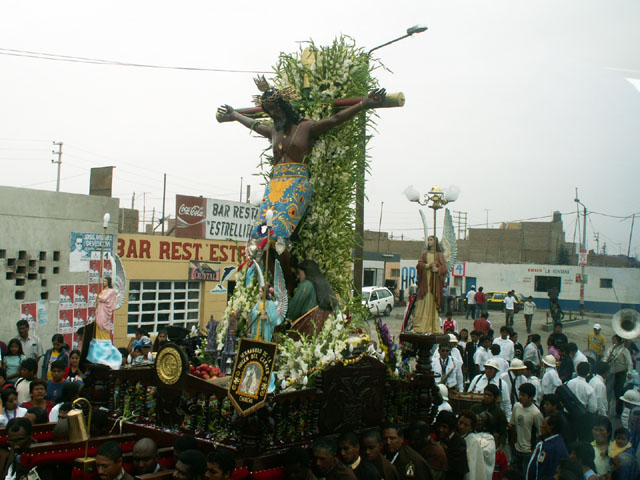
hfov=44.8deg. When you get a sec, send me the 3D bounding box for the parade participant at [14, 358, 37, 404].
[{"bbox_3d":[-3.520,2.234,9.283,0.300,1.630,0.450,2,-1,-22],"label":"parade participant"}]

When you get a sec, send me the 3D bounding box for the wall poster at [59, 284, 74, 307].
[{"bbox_3d":[-4.375,0.975,13.400,0.020,0.400,0.305,1,-1,34],"label":"wall poster"}]

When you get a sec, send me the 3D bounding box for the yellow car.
[{"bbox_3d":[11.000,3.750,48.200,4.150,1.400,1.650,1,-1,31],"label":"yellow car"}]

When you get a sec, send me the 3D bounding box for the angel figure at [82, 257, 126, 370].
[{"bbox_3d":[-1.938,0.658,6.950,0.360,1.000,0.360,3,-1,-28],"label":"angel figure"}]

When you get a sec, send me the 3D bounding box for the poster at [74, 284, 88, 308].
[{"bbox_3d":[-4.278,1.014,13.941,0.010,0.420,0.295,1,-2,37],"label":"poster"}]

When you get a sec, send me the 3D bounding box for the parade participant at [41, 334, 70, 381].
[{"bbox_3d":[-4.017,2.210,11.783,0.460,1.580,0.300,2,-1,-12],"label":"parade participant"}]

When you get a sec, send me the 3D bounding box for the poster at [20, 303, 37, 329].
[{"bbox_3d":[-4.914,1.277,13.100,0.010,0.420,0.300,1,-2,37],"label":"poster"}]

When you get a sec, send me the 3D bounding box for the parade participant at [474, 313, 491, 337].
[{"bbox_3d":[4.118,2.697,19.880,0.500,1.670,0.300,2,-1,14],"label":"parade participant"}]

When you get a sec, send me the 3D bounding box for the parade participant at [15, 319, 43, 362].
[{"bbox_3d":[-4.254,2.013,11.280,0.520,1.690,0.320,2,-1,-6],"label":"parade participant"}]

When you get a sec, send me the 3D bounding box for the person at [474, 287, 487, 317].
[{"bbox_3d":[8.478,3.347,40.980,0.550,1.680,0.340,2,-1,6],"label":"person"}]

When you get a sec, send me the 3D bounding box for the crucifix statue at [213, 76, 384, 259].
[{"bbox_3d":[-0.250,-0.529,7.013,1.720,1.840,0.500,1,-1,30],"label":"crucifix statue"}]

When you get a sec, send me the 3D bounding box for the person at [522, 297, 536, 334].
[{"bbox_3d":[9.401,3.370,34.780,0.500,1.660,0.360,2,-1,9],"label":"person"}]

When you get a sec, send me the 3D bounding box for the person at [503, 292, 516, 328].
[{"bbox_3d":[9.044,3.331,36.980,0.550,1.680,0.380,2,-1,6],"label":"person"}]

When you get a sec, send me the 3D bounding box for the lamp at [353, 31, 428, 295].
[{"bbox_3d":[1.595,-0.784,18.240,1.817,8.368,0.280,1,-2,37],"label":"lamp"}]

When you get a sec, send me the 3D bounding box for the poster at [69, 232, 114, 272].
[{"bbox_3d":[-4.076,0.223,13.850,0.020,0.690,0.970,1,-1,34],"label":"poster"}]

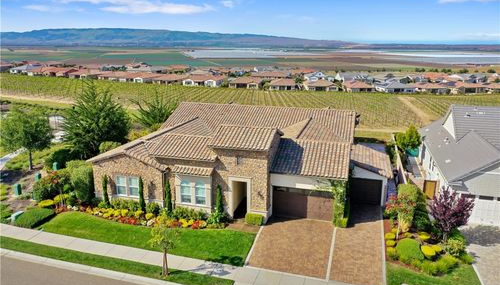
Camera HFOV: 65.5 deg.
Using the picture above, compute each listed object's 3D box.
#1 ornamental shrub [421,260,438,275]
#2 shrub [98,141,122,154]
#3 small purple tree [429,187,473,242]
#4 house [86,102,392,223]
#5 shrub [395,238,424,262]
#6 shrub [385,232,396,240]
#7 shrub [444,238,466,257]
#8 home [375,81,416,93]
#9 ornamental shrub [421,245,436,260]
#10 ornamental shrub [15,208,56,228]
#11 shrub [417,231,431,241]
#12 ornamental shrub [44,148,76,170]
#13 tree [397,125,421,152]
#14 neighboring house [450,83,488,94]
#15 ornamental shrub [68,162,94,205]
[{"bbox_3d":[11.000,7.632,23.821,1.050,0.650,1.000,0,14,0],"label":"ornamental shrub"},{"bbox_3d":[-17.500,0.935,48.837,2.800,1.850,2.600,4,15,16],"label":"shrub"},{"bbox_3d":[14.100,4.997,27.277,2.900,3.850,2.800,0,14,0],"label":"small purple tree"},{"bbox_3d":[1.223,-0.049,39.737,24.600,7.000,23.200,4,15,16],"label":"house"},{"bbox_3d":[10.850,7.152,26.327,1.750,1.200,1.700,4,15,16],"label":"shrub"},{"bbox_3d":[10.450,6.914,28.850,0.780,0.380,0.760,4,15,16],"label":"shrub"},{"bbox_3d":[13.500,6.921,25.600,1.300,0.950,1.250,0,14,0],"label":"shrub"},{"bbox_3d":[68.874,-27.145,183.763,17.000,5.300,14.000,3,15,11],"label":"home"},{"bbox_3d":[11.502,6.958,25.024,0.950,0.800,0.950,4,15,16],"label":"ornamental shrub"},{"bbox_3d":[-17.540,5.937,31.746,1.950,0.800,2.650,4,15,16],"label":"ornamental shrub"},{"bbox_3d":[12.215,6.520,27.117,0.820,0.600,0.820,4,15,16],"label":"shrub"},{"bbox_3d":[-21.900,1.853,44.942,3.300,2.000,3.000,4,15,16],"label":"ornamental shrub"},{"bbox_3d":[19.405,-0.210,47.151,2.700,3.400,2.700,4,15,16],"label":"tree"},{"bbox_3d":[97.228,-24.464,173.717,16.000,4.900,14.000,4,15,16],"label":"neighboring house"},{"bbox_3d":[-14.300,3.601,33.062,2.050,3.300,2.100,0,14,0],"label":"ornamental shrub"}]

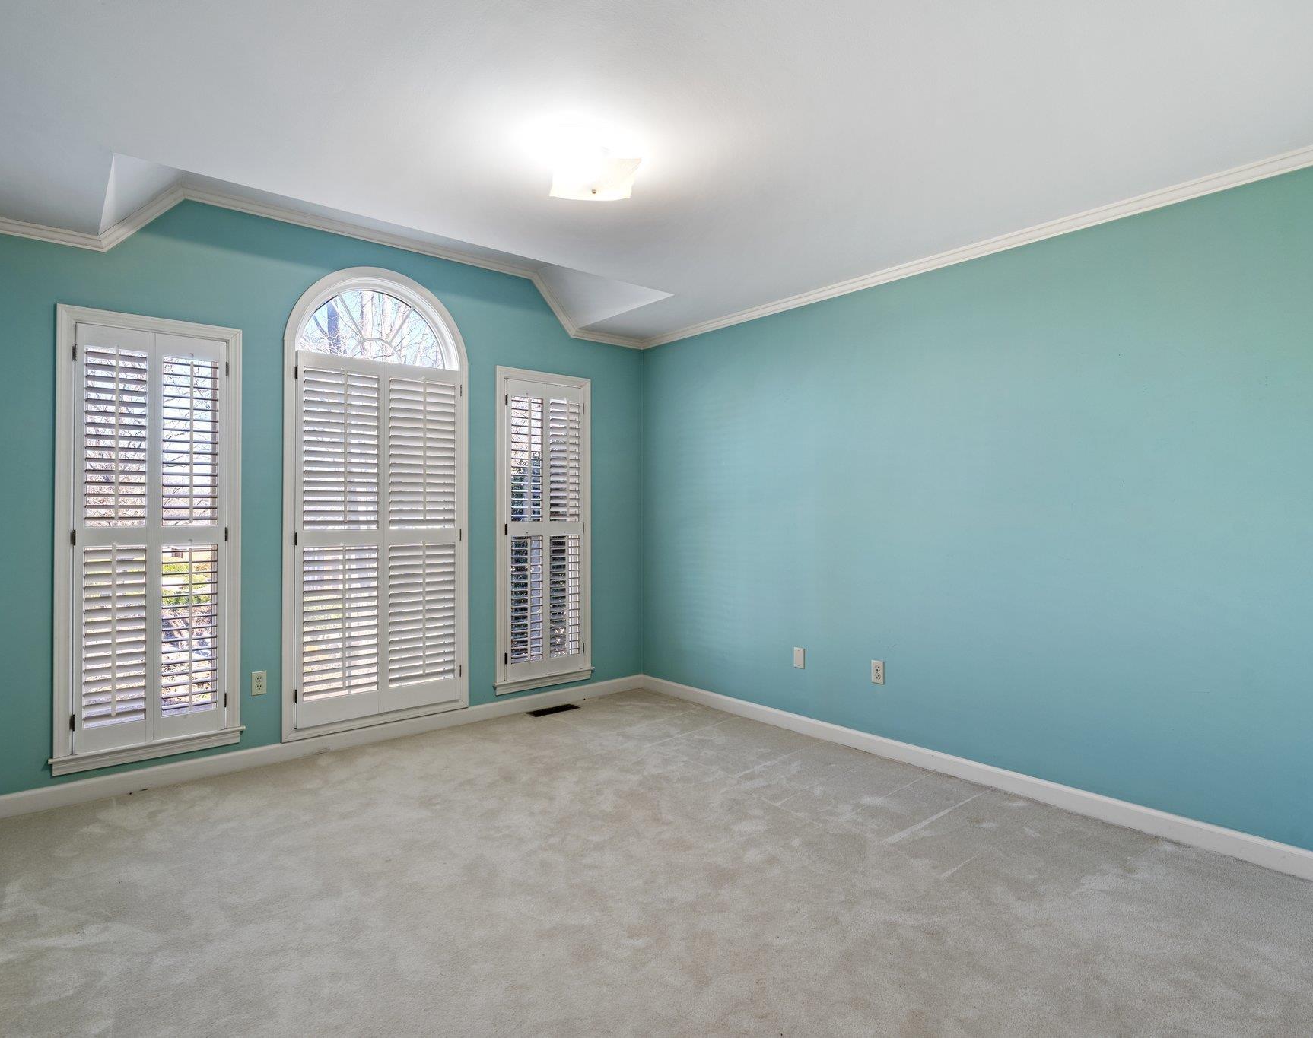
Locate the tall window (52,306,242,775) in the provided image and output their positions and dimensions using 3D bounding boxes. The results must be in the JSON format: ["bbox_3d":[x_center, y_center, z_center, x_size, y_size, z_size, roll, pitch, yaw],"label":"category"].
[{"bbox_3d":[-2.244,0.083,3.093,0.688,1.952,0.120,0,0,-41],"label":"tall window"}]

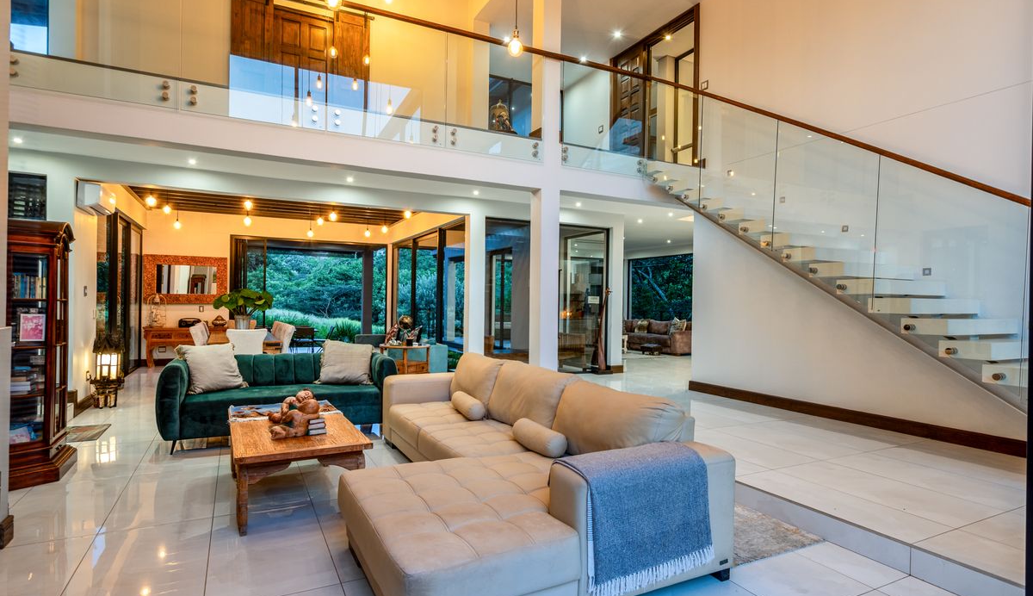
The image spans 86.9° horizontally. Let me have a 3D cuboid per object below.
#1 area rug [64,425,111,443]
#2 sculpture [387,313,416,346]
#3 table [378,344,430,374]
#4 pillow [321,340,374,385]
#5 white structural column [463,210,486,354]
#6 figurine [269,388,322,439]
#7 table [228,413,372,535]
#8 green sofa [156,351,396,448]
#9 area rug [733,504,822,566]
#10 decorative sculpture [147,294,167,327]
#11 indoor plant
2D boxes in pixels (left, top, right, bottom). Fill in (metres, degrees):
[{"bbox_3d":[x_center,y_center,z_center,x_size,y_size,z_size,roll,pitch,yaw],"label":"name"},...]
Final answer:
[{"bbox_3d":[-4.458,1.377,5.538,0.470,0.012,0.760,1,0,-27],"label":"area rug"},{"bbox_3d":[-1.677,0.457,7.956,0.430,0.450,0.280,1,0,-27],"label":"sculpture"},{"bbox_3d":[-1.649,1.052,8.008,0.700,0.720,0.700,1,0,-27],"label":"table"},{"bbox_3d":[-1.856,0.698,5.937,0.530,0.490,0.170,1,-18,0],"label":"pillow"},{"bbox_3d":[-0.638,0.053,8.280,0.270,2.640,0.270,1,0,-27],"label":"white structural column"},{"bbox_3d":[-1.519,0.779,3.753,0.350,0.290,0.250,1,0,-16],"label":"figurine"},{"bbox_3d":[-1.641,1.167,4.007,0.790,0.490,1.620,1,0,-27],"label":"table"},{"bbox_3d":[-2.384,1.004,5.637,2.180,0.800,0.880,1,0,-24],"label":"green sofa"},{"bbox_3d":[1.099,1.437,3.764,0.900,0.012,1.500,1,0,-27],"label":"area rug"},{"bbox_3d":[-7.063,0.248,10.714,0.320,0.660,0.280,1,0,-27],"label":"decorative sculpture"},{"bbox_3d":[-4.303,0.223,8.583,0.870,0.770,0.800,1,0,-27],"label":"indoor plant"}]

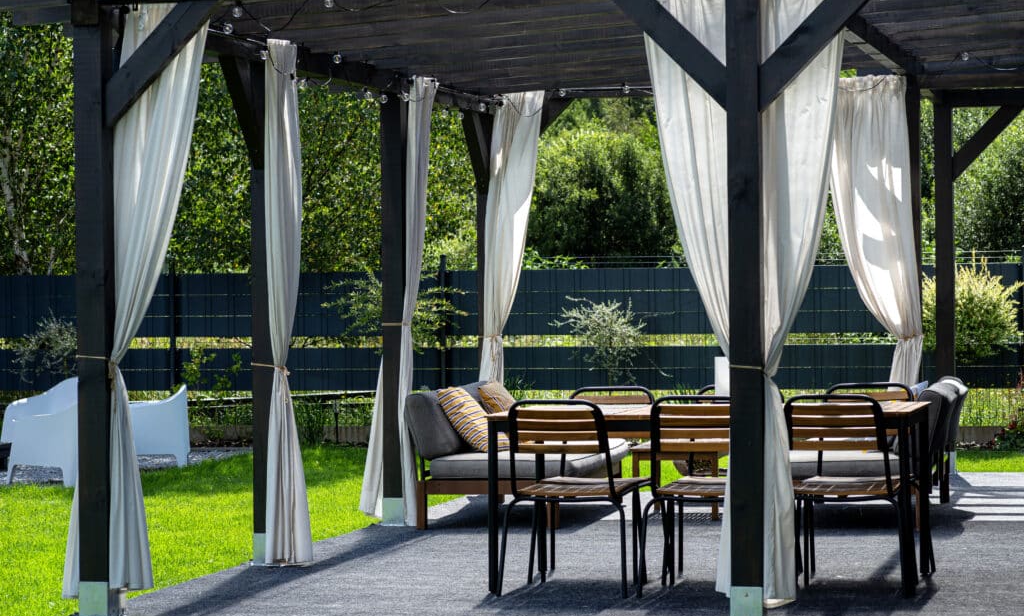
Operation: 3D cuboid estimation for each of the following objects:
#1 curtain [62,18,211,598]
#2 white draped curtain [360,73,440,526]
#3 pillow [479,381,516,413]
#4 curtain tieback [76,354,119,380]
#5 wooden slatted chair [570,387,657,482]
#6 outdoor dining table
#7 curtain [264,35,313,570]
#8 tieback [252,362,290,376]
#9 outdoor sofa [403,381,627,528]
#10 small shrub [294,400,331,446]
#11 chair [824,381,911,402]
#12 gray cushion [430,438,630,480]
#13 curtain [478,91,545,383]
[{"bbox_3d":[-1.499,-0.034,11.330,0.500,2.340,0.220,-1,0,14],"label":"curtain"},{"bbox_3d":[-0.626,-0.043,15.635,0.350,2.420,0.450,-1,0,13],"label":"white draped curtain"},{"bbox_3d":[0.028,0.622,16.219,0.150,0.440,0.460,-39,-8,10],"label":"pillow"},{"bbox_3d":[-1.614,0.233,11.103,0.150,0.105,0.150,-1,0,13],"label":"curtain tieback"},{"bbox_3d":[0.374,0.768,12.480,0.540,0.820,0.660,-1,0,13],"label":"wooden slatted chair"},{"bbox_3d":[0.853,0.800,12.065,1.768,0.740,0.929,-1,0,13],"label":"outdoor dining table"},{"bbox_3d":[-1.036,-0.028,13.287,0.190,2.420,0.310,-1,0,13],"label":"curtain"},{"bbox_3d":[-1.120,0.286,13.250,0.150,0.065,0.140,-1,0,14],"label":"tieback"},{"bbox_3d":[0.084,0.797,15.961,0.880,0.740,1.930,-1,0,13],"label":"outdoor sofa"},{"bbox_3d":[-1.869,1.071,26.400,0.360,0.430,0.330,-1,0,0],"label":"small shrub"},{"bbox_3d":[1.528,0.755,12.259,0.540,0.820,0.660,-1,0,13],"label":"chair"},{"bbox_3d":[0.110,0.833,15.714,0.750,0.120,1.530,-1,0,13],"label":"gray cushion"},{"bbox_3d":[-0.033,-0.094,17.300,0.430,2.420,0.210,-1,0,14],"label":"curtain"}]

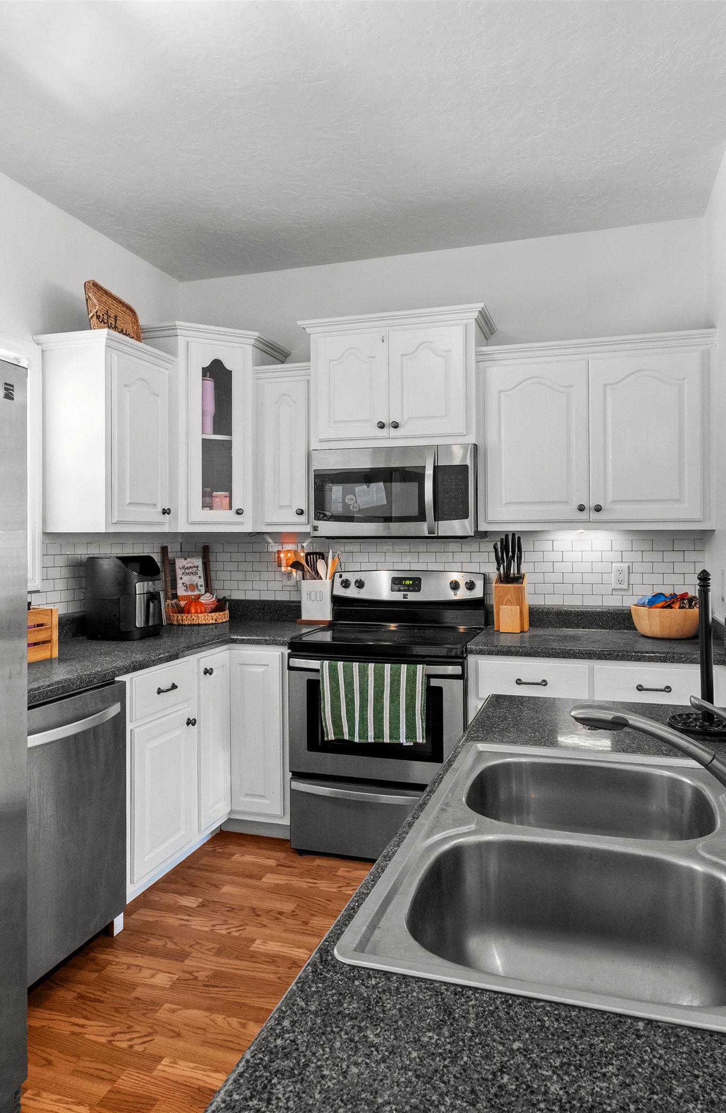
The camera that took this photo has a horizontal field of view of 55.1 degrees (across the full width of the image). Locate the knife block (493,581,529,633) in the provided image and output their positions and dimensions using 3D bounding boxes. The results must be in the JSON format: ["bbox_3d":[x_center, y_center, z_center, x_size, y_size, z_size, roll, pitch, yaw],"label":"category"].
[{"bbox_3d":[0.685,0.234,3.226,0.140,0.225,0.145,0,2,18],"label":"knife block"}]

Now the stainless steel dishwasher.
[{"bbox_3d":[-1.174,0.827,2.175,0.620,0.820,0.600,0,1,17],"label":"stainless steel dishwasher"}]

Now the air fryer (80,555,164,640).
[{"bbox_3d":[-1.028,0.183,3.098,0.300,0.345,0.255,0,1,10],"label":"air fryer"}]

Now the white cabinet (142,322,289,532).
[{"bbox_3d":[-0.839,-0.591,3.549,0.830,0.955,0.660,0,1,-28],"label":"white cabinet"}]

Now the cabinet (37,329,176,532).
[{"bbox_3d":[-1.082,-0.497,3.027,0.361,0.790,0.508,0,2,18],"label":"cabinet"}]

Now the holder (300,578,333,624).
[{"bbox_3d":[-0.236,0.237,3.514,0.165,0.230,0.120,0,1,17],"label":"holder"}]

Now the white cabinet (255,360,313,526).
[{"bbox_3d":[-0.339,-0.511,3.460,0.319,0.790,0.356,0,2,18],"label":"white cabinet"}]

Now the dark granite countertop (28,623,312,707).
[{"bbox_3d":[-0.866,0.382,2.814,0.913,0.040,1.955,0,2,18],"label":"dark granite countertop"}]

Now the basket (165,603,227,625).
[{"bbox_3d":[-0.865,0.301,3.628,0.320,0.100,0.250,0,1,-28],"label":"basket"}]

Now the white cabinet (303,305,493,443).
[{"bbox_3d":[0.171,-0.783,3.263,0.852,0.580,0.402,0,2,18],"label":"white cabinet"}]

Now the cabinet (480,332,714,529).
[{"bbox_3d":[0.991,-0.504,3.025,0.939,0.790,0.361,0,2,18],"label":"cabinet"}]

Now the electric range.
[{"bbox_3d":[0.131,0.681,3.140,0.757,1.180,0.690,0,1,17],"label":"electric range"}]

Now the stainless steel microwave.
[{"bbox_3d":[0.178,-0.284,3.278,0.760,0.415,0.400,0,1,17],"label":"stainless steel microwave"}]

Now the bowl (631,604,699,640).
[{"bbox_3d":[1.294,0.287,2.964,0.283,0.135,0.283,0,1,17],"label":"bowl"}]

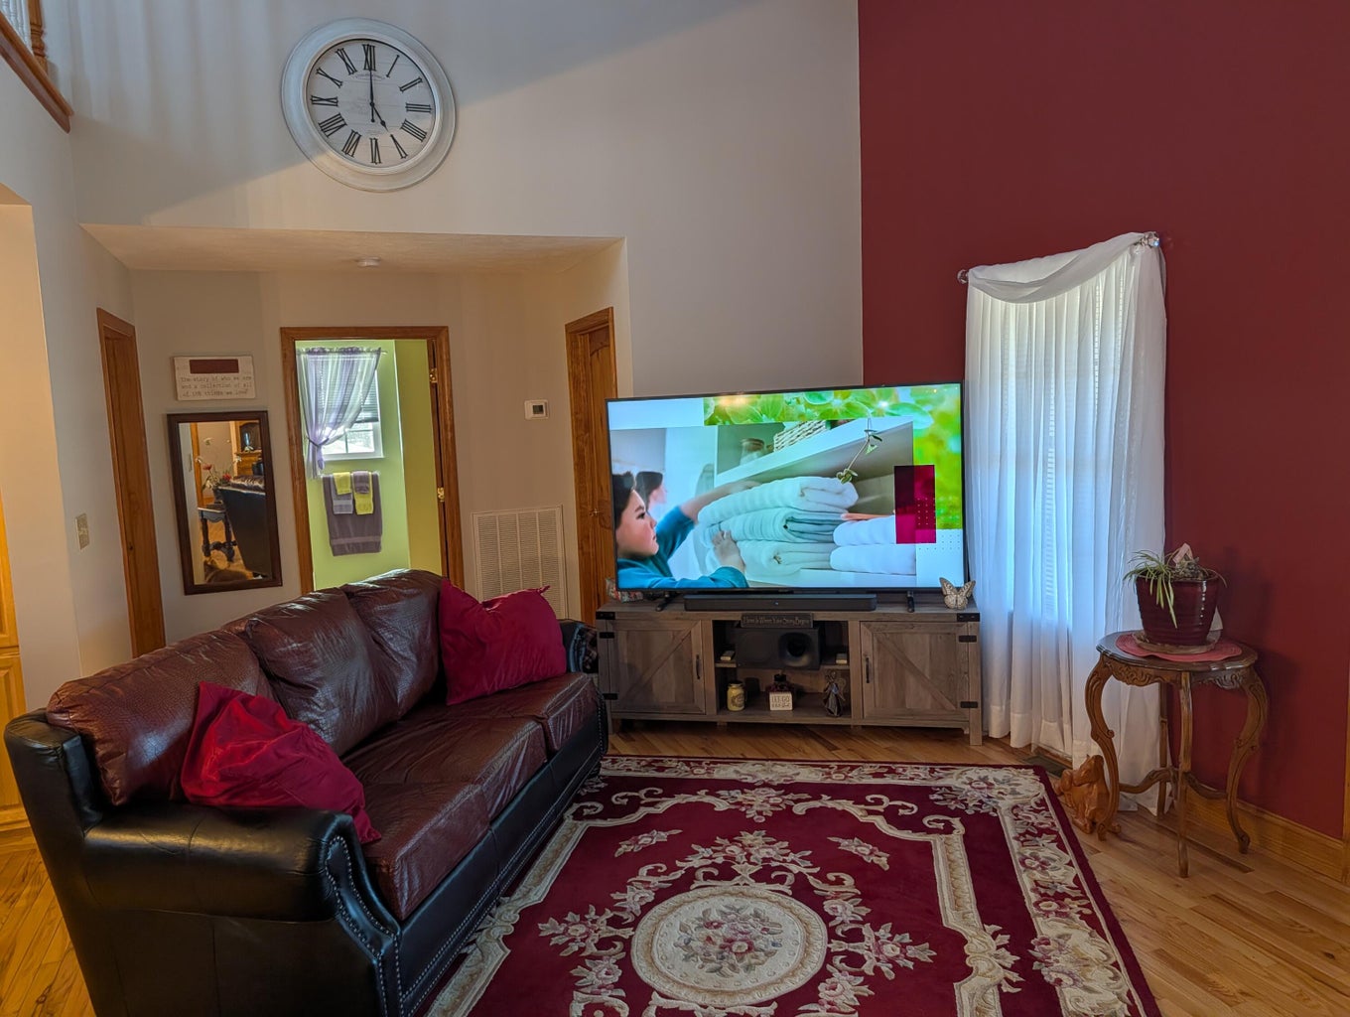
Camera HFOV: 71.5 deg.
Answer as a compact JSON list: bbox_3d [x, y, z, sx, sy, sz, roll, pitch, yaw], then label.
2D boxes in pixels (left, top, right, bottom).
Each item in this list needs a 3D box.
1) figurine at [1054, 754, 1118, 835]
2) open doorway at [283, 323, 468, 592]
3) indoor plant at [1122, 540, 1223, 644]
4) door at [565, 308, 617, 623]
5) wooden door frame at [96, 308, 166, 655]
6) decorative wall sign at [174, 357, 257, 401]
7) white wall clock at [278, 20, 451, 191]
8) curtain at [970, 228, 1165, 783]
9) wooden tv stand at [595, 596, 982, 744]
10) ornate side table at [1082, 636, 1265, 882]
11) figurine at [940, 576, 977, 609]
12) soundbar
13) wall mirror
[{"bbox_3d":[1.532,1.040,3.521,0.175,0.240,0.175,-6,8,-30],"label":"figurine"},{"bbox_3d":[-1.805,-0.033,5.730,0.950,2.130,0.150,-5,7,-21],"label":"open doorway"},{"bbox_3d":[1.717,0.287,3.206,0.300,0.335,0.290,-5,7,-21],"label":"indoor plant"},{"bbox_3d":[-0.424,-0.051,5.471,0.110,2.110,0.950,-5,7,-22],"label":"door"},{"bbox_3d":[-2.651,0.141,4.569,0.130,2.110,1.000,-5,7,-22],"label":"wooden door frame"},{"bbox_3d":[-2.530,-0.717,5.163,0.395,0.238,0.028,-5,7,-22],"label":"decorative wall sign"},{"bbox_3d":[-1.369,-1.817,4.232,0.755,0.755,0.060,-5,7,-21],"label":"white wall clock"},{"bbox_3d":[1.583,0.043,3.904,0.135,2.130,1.050,-5,7,-22],"label":"curtain"},{"bbox_3d":[0.545,0.766,4.596,1.775,0.613,0.405,-1,6,11],"label":"wooden tv stand"},{"bbox_3d":[1.714,0.829,3.221,0.500,0.700,0.500,-5,7,-21],"label":"ornate side table"},{"bbox_3d":[1.295,0.384,4.296,0.160,0.155,0.070,-1,6,11],"label":"figurine"},{"bbox_3d":[0.499,0.449,4.459,0.895,0.060,0.095,-1,7,11],"label":"soundbar"},{"bbox_3d":[-2.505,-0.031,5.239,0.505,1.010,0.035,-5,7,-22],"label":"wall mirror"}]

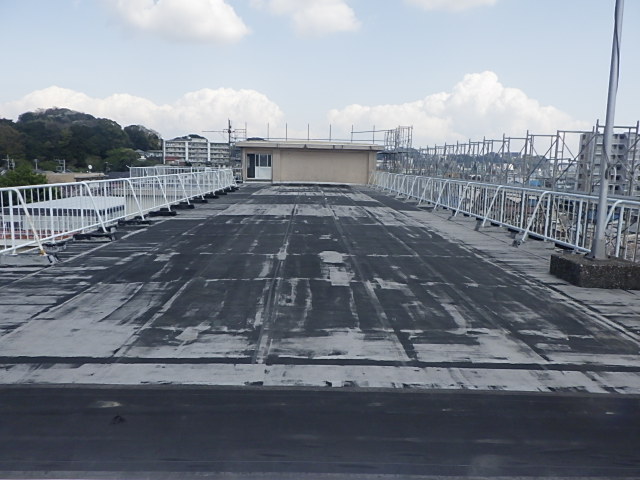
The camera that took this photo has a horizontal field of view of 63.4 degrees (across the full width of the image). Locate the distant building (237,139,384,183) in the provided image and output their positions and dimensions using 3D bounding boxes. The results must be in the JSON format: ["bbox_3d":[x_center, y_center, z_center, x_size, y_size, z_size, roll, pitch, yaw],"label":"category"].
[{"bbox_3d":[-0.765,-5.914,40.010,10.725,3.038,4.700,1,8,-2],"label":"distant building"}]

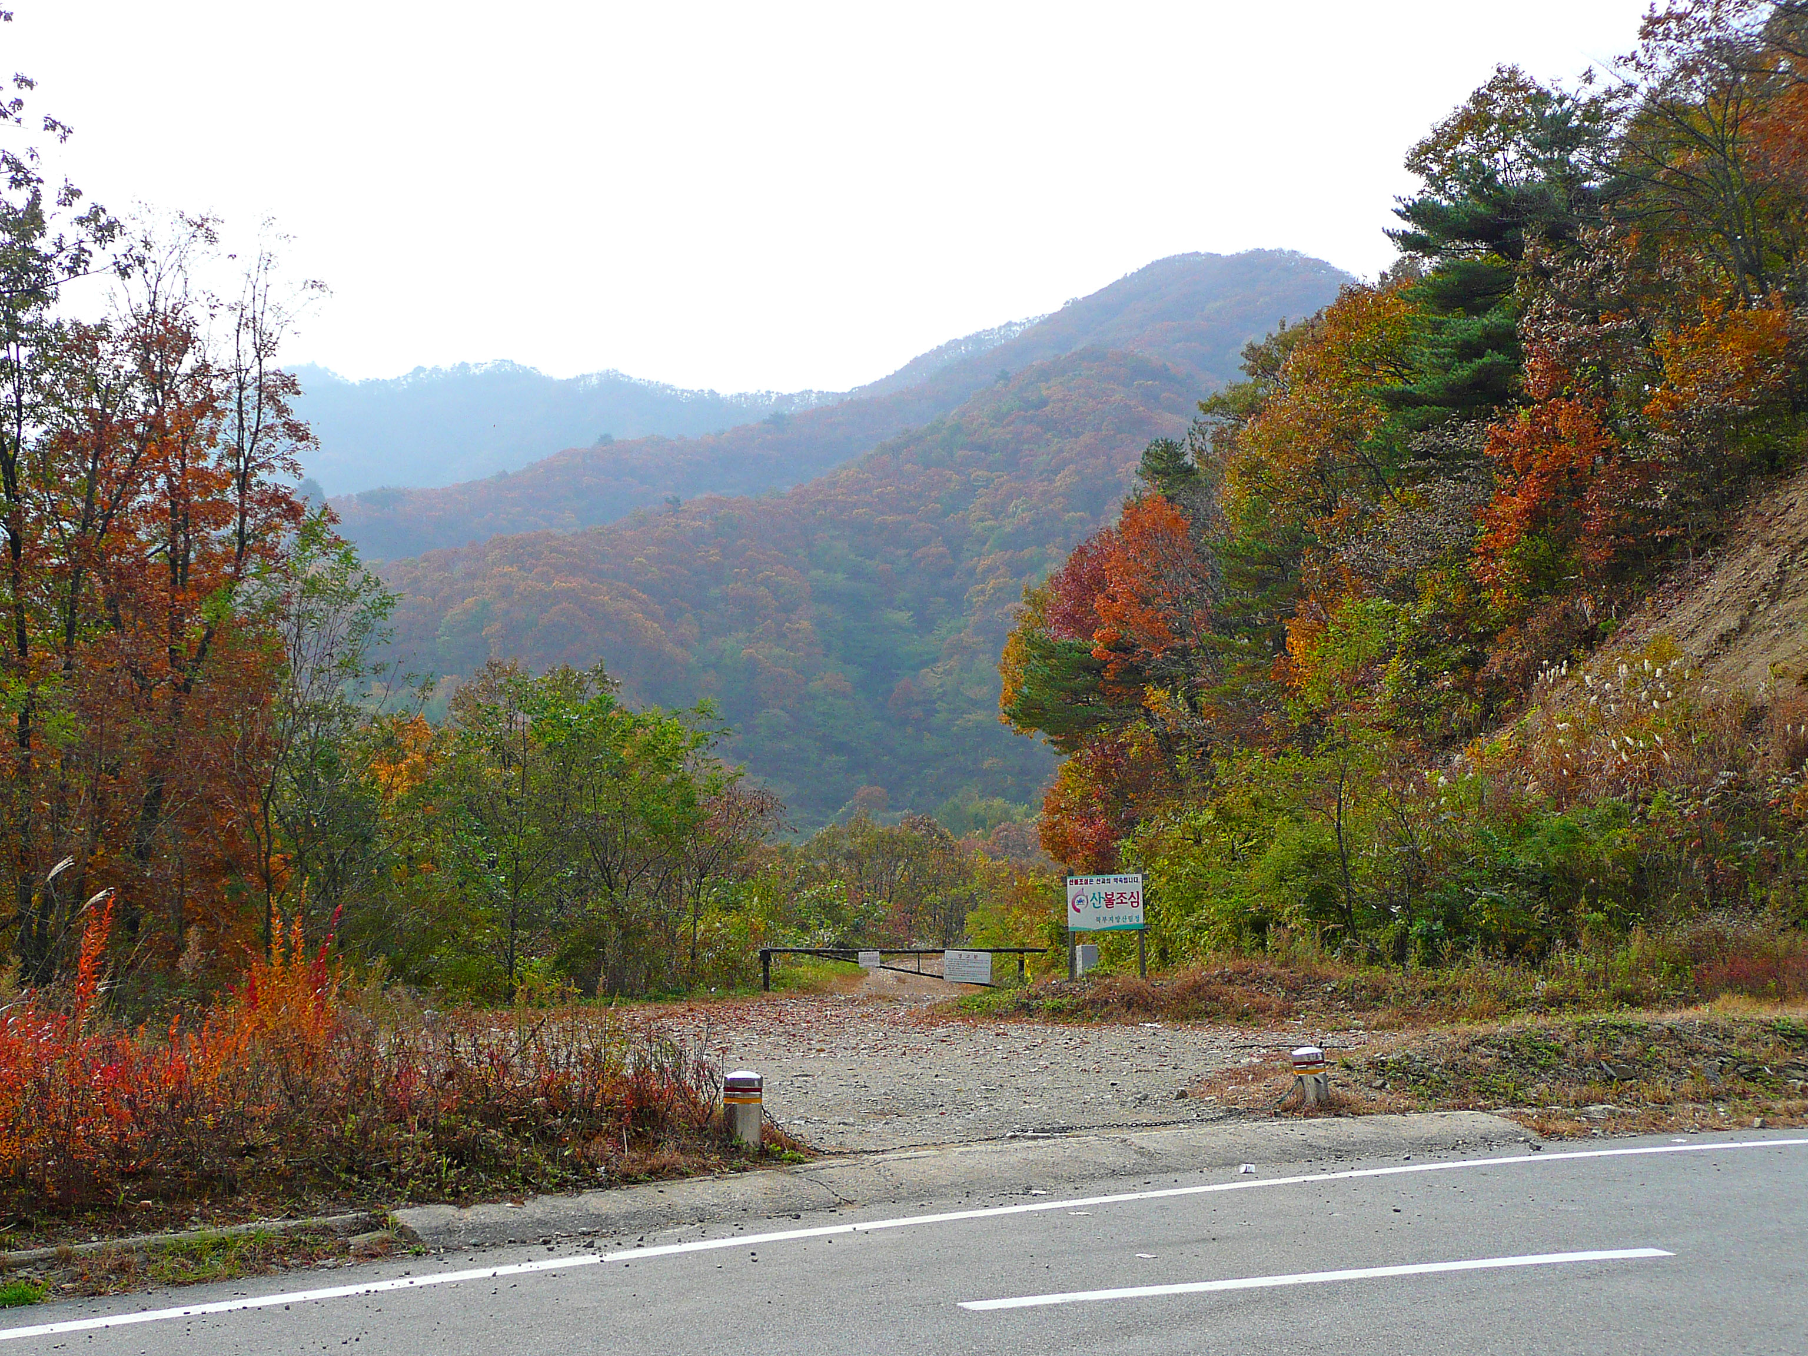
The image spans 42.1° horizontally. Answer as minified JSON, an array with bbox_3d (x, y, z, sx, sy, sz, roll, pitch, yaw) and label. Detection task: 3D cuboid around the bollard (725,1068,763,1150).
[{"bbox_3d":[-0.855,2.295,12.500,0.205,0.415,0.205,0,-4,-4],"label":"bollard"}]

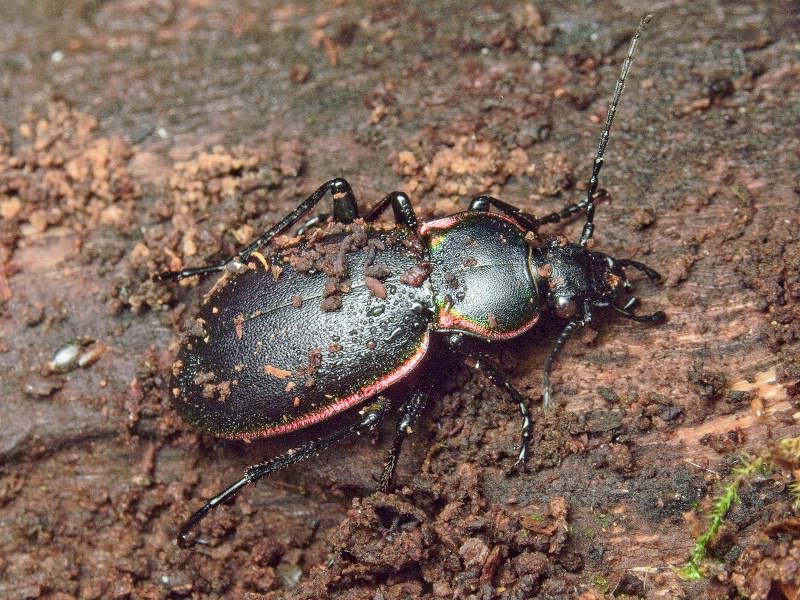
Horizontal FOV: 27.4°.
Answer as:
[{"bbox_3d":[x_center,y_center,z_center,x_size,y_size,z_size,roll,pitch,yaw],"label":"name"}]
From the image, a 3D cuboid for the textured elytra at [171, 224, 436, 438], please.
[{"bbox_3d":[-0.005,0.001,0.090,0.015,0.004,0.009,-21,59,-13],"label":"textured elytra"}]

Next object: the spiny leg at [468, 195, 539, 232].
[{"bbox_3d":[0.006,-0.005,0.096,0.004,0.002,0.001,3,57,2],"label":"spiny leg"}]

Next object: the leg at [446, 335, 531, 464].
[{"bbox_3d":[0.006,0.005,0.092,0.002,0.003,0.008,-26,61,-16],"label":"leg"}]

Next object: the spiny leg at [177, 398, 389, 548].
[{"bbox_3d":[-0.006,0.009,0.089,0.013,0.003,0.002,-31,62,-19],"label":"spiny leg"}]

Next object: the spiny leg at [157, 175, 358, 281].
[{"bbox_3d":[-0.008,-0.004,0.096,0.012,0.005,0.002,-15,58,-10],"label":"spiny leg"}]

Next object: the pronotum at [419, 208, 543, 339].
[{"bbox_3d":[0.005,-0.002,0.093,0.007,0.003,0.008,-9,57,-6],"label":"pronotum"}]

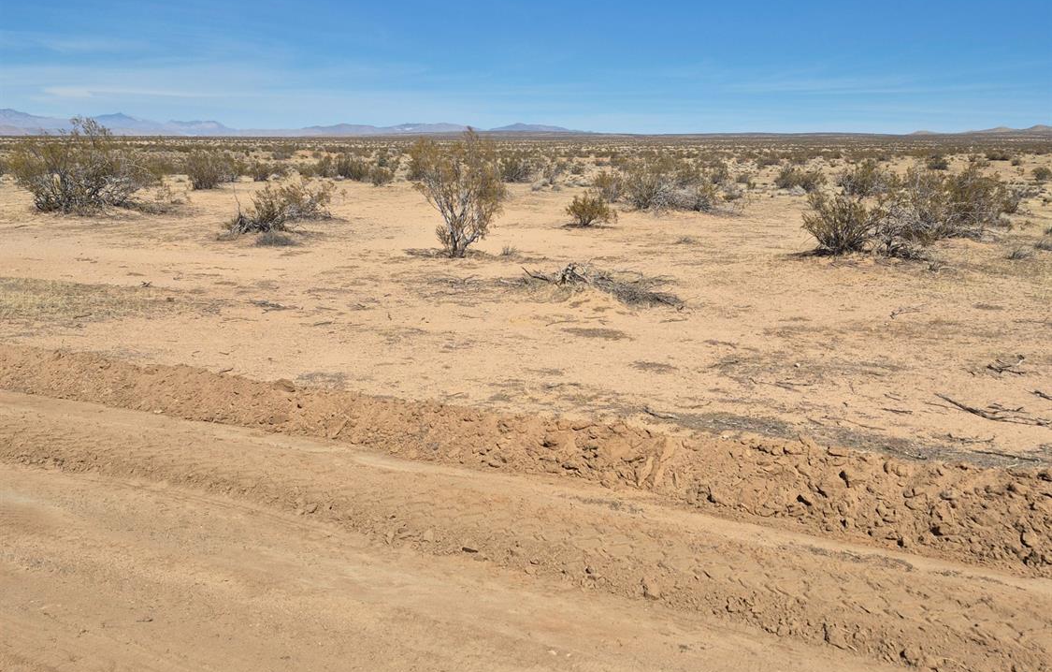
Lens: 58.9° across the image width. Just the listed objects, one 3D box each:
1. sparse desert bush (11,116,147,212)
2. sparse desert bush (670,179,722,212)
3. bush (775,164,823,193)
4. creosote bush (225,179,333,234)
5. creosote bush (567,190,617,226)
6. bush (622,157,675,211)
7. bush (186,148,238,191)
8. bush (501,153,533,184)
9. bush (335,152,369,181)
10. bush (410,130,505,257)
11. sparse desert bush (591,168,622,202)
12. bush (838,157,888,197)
[{"bbox_3d":[-9.806,-3.720,20.254,3.003,1.916,2.703,-6,13,-25],"label":"sparse desert bush"},{"bbox_3d":[3.644,-3.018,19.987,1.094,0.654,0.985,2,12,10],"label":"sparse desert bush"},{"bbox_3d":[7.932,-4.581,27.009,1.325,0.765,1.192,3,13,16],"label":"bush"},{"bbox_3d":[-4.252,-2.244,15.936,1.781,0.841,1.336,-3,13,-14],"label":"creosote bush"},{"bbox_3d":[1.192,-2.290,16.693,0.876,0.614,0.788,1,12,4],"label":"creosote bush"},{"bbox_3d":[2.710,-3.367,20.552,1.172,1.100,1.055,2,12,7],"label":"bush"},{"bbox_3d":[-9.708,-5.169,28.689,1.571,1.209,1.414,-4,13,-18],"label":"bush"},{"bbox_3d":[-0.347,-5.907,32.697,1.156,0.970,1.040,0,12,-1],"label":"bush"},{"bbox_3d":[-6.441,-6.247,34.354,1.293,0.940,1.164,-2,12,-10],"label":"bush"},{"bbox_3d":[-0.905,-1.873,12.336,1.168,1.626,1.051,-1,12,-4],"label":"bush"},{"bbox_3d":[2.044,-3.764,23.250,0.742,0.744,0.668,1,12,5],"label":"sparse desert bush"},{"bbox_3d":[9.252,-4.352,25.484,1.279,0.957,1.151,4,13,19],"label":"bush"}]

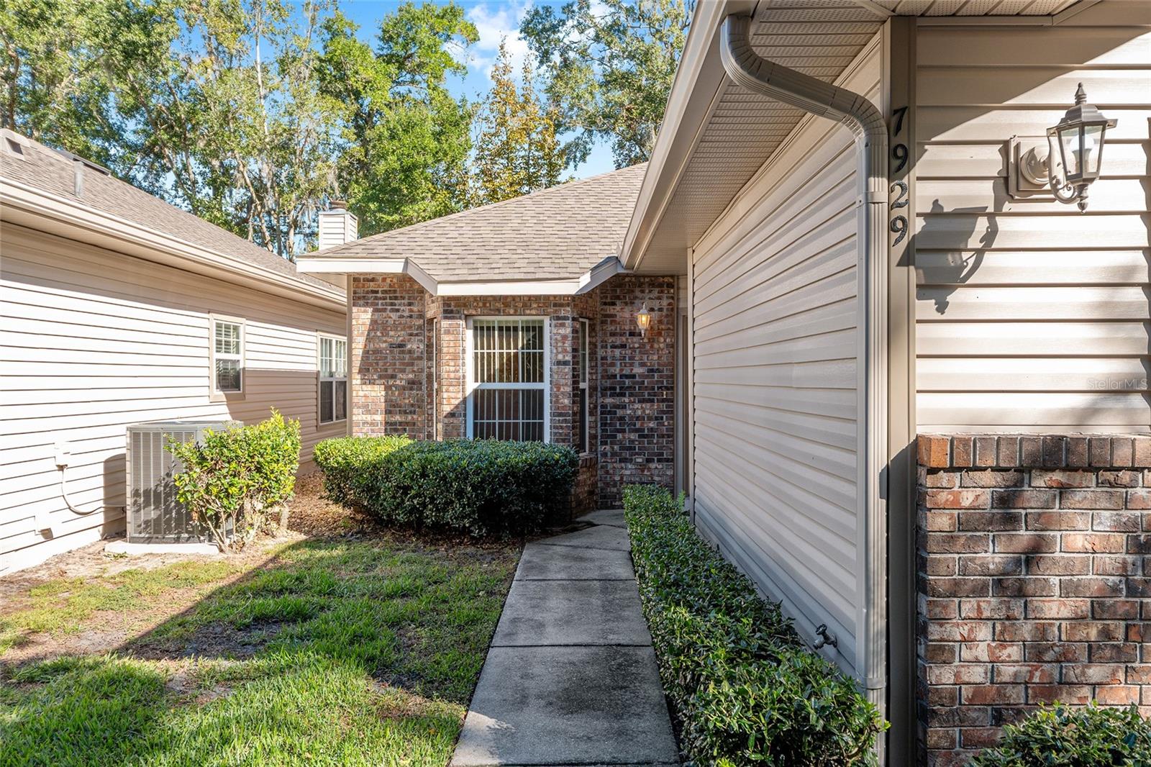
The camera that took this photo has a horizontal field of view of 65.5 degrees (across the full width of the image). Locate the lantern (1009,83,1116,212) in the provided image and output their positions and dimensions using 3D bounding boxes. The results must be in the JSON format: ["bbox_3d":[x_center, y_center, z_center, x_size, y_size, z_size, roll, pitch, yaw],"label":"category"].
[{"bbox_3d":[1.455,-0.676,2.660,0.178,0.370,0.345,0,0,0],"label":"lantern"}]

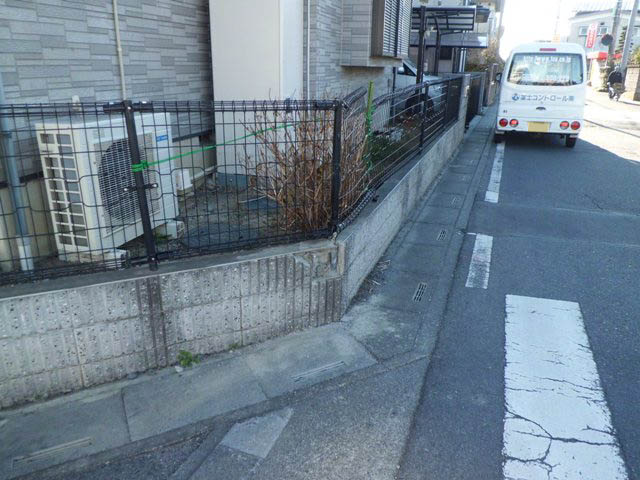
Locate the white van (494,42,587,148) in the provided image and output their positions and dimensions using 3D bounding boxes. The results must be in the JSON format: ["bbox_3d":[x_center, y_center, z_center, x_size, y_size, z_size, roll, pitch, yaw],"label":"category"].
[{"bbox_3d":[4.350,-2.969,9.537,1.475,1.830,3.395,8,22,19],"label":"white van"}]

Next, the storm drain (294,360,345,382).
[{"bbox_3d":[-0.002,0.668,2.417,0.290,0.025,0.045,-11,23,-20],"label":"storm drain"}]

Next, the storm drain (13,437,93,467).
[{"bbox_3d":[-1.104,0.887,1.992,0.295,0.025,0.046,-11,23,-20],"label":"storm drain"}]

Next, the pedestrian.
[{"bbox_3d":[13.030,-6.900,21.200,0.600,1.520,0.420,9,22,22],"label":"pedestrian"}]

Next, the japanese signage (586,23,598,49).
[{"bbox_3d":[19.840,-14.890,35.000,0.580,1.750,0.050,9,22,23],"label":"japanese signage"}]

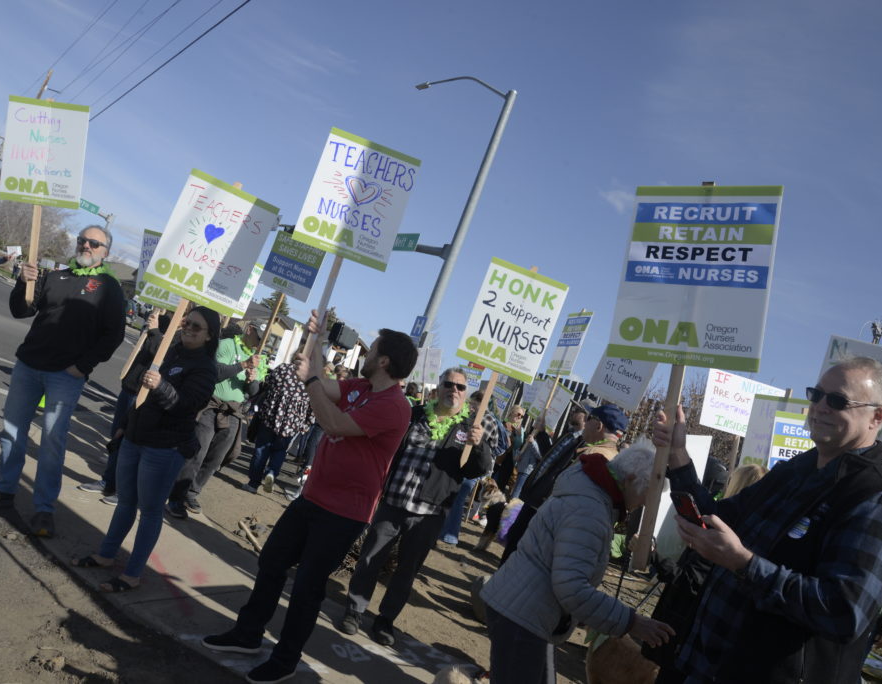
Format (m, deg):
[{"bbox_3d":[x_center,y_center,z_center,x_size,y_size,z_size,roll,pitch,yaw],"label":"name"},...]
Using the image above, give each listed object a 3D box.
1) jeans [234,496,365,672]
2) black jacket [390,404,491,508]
[{"bbox_3d":[-0.696,1.132,3.426,0.400,0.960,0.440,25,-8,-40],"label":"jeans"},{"bbox_3d":[0.006,0.763,4.350,0.660,0.680,0.420,20,-6,0],"label":"black jacket"}]

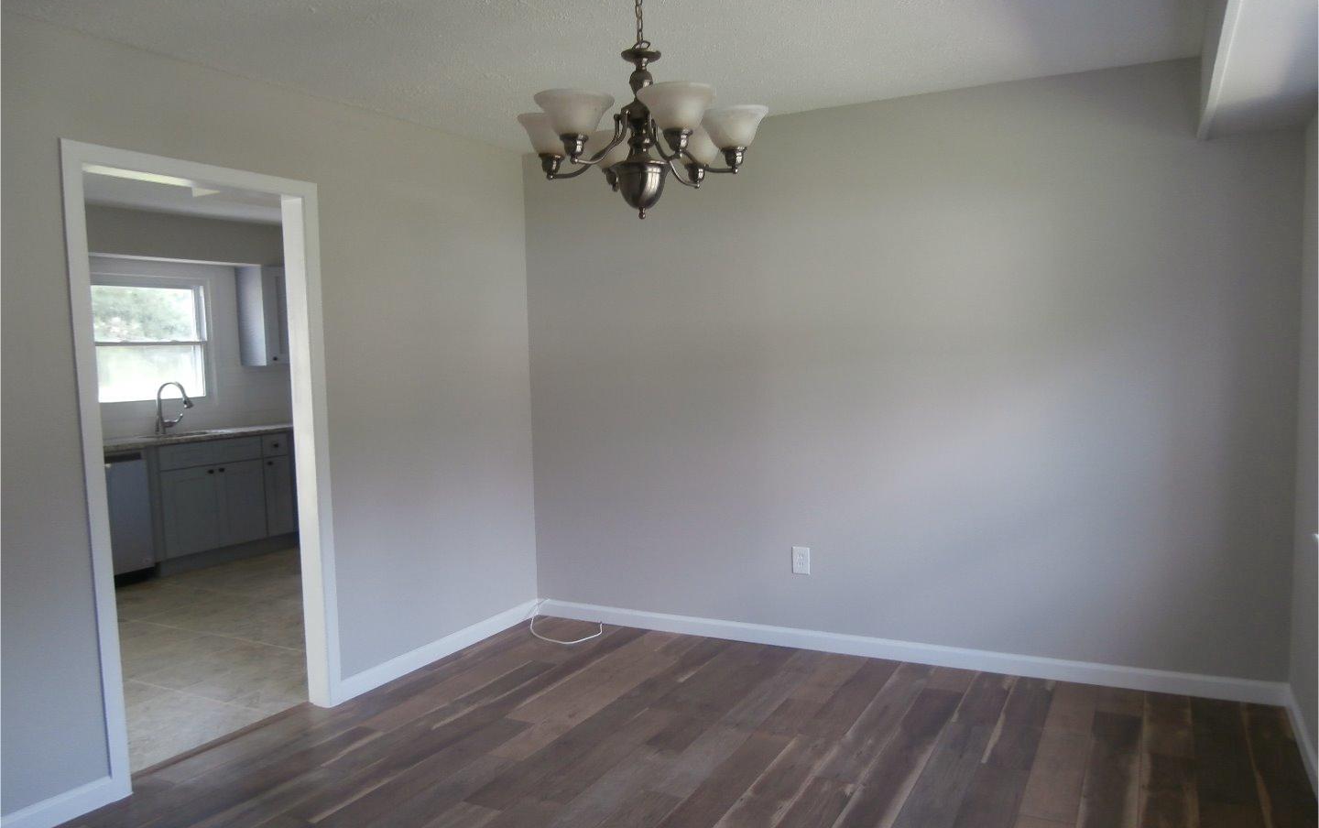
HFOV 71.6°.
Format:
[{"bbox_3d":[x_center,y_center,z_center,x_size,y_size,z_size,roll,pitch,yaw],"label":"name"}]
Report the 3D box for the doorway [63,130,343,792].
[{"bbox_3d":[-1.621,0.168,3.307,0.140,2.097,0.949,0,4,28],"label":"doorway"}]

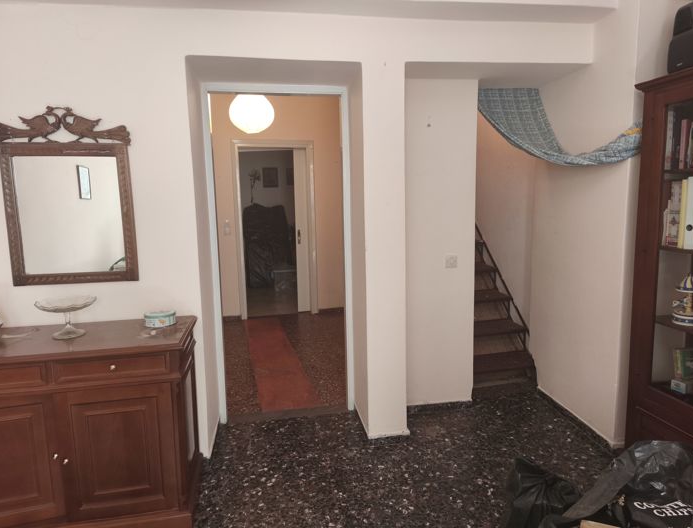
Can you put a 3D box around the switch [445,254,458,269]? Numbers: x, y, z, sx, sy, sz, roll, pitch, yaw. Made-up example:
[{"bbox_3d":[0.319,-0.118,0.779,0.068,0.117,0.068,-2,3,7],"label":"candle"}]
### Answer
[{"bbox_3d":[0.683,-0.013,3.028,0.083,0.083,0.015,-3,7,-11],"label":"switch"}]

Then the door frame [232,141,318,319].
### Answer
[{"bbox_3d":[-0.869,-0.423,5.908,0.980,2.190,0.150,-3,7,-11],"label":"door frame"}]

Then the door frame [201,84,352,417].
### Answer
[{"bbox_3d":[-0.410,-0.046,3.007,0.875,2.092,0.110,-3,7,-11],"label":"door frame"}]

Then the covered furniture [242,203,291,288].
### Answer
[{"bbox_3d":[-1.387,-0.338,8.260,0.800,1.400,0.650,-2,7,-10],"label":"covered furniture"}]

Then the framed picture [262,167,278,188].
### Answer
[{"bbox_3d":[-1.426,-1.620,8.812,0.264,0.387,0.025,-3,7,-11],"label":"framed picture"}]

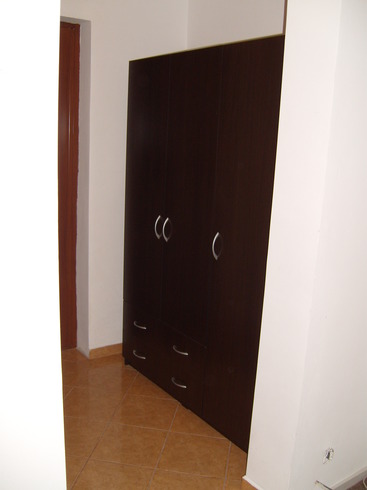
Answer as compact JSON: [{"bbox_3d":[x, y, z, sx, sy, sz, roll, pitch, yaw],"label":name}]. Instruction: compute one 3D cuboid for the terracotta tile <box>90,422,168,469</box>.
[{"bbox_3d":[-0.266,1.039,2.556,0.330,0.012,0.330,4,12,8],"label":"terracotta tile"}]

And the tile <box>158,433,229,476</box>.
[{"bbox_3d":[0.062,1.064,2.511,0.330,0.012,0.330,4,12,8],"label":"tile"}]

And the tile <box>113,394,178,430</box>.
[{"bbox_3d":[-0.216,0.973,2.879,0.330,0.012,0.330,4,12,8],"label":"tile"}]

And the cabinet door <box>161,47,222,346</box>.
[{"bbox_3d":[0.036,-0.247,2.762,0.025,1.576,0.459,-6,15,-35],"label":"cabinet door"}]

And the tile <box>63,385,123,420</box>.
[{"bbox_3d":[-0.545,0.948,2.925,0.330,0.012,0.330,4,12,8],"label":"tile"}]

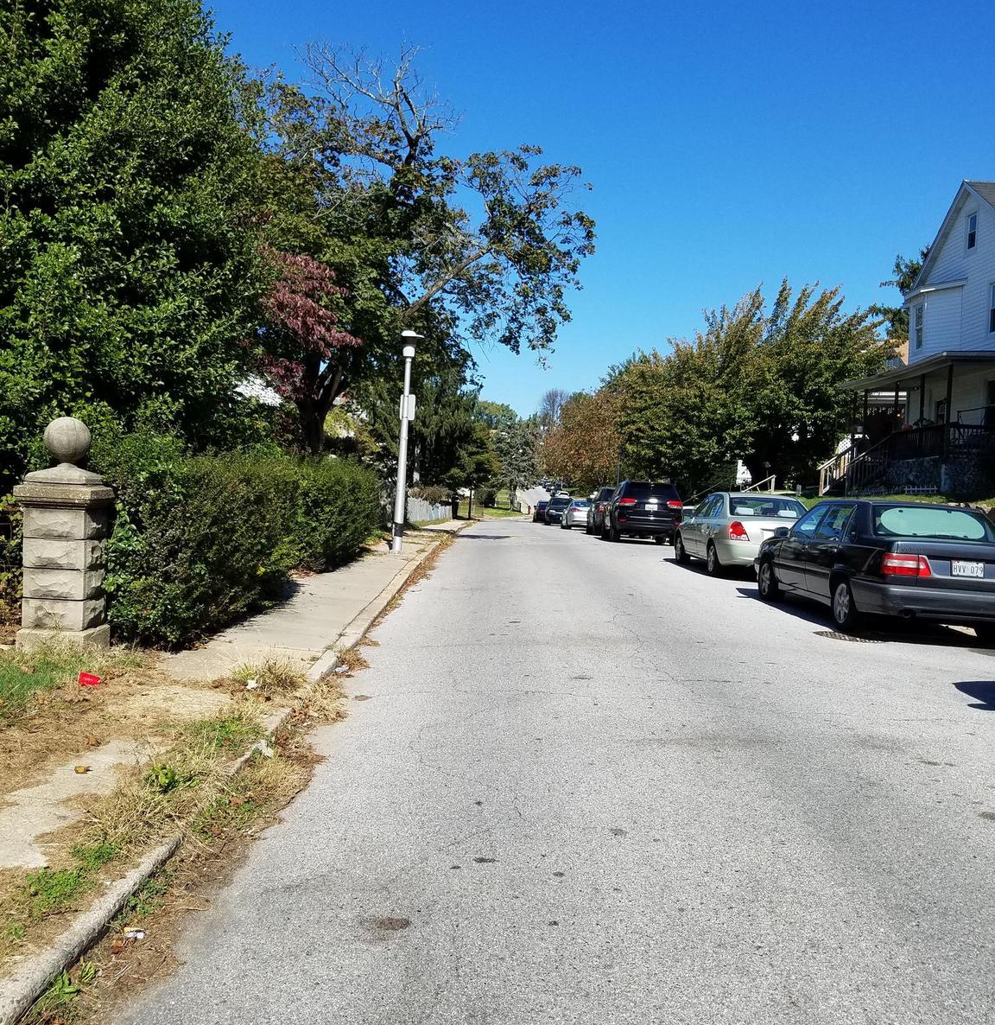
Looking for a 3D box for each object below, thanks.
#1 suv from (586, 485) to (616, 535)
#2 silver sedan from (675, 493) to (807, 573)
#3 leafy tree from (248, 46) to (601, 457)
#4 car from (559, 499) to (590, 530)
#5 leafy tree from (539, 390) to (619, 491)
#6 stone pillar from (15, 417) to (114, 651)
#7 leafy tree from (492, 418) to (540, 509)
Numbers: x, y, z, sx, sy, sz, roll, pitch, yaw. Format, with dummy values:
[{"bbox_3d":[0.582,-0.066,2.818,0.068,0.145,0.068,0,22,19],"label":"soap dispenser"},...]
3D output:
[{"bbox_3d":[4.430,-0.056,37.600,1.880,1.730,4.650,2,1,0],"label":"suv"},{"bbox_3d":[4.500,0.358,18.450,1.720,1.425,4.520,2,1,-1],"label":"silver sedan"},{"bbox_3d":[-1.865,-4.680,22.000,8.000,10.800,8.000,2,1,0],"label":"leafy tree"},{"bbox_3d":[4.350,0.155,51.000,1.830,1.460,4.800,2,1,-1],"label":"car"},{"bbox_3d":[5.921,-4.270,69.000,6.200,8.600,6.200,2,1,0],"label":"leafy tree"},{"bbox_3d":[-3.170,0.140,7.300,0.550,1.670,0.550,2,1,-5],"label":"stone pillar"},{"bbox_3d":[1.674,-4.208,87.000,4.400,8.200,4.400,2,1,0],"label":"leafy tree"}]

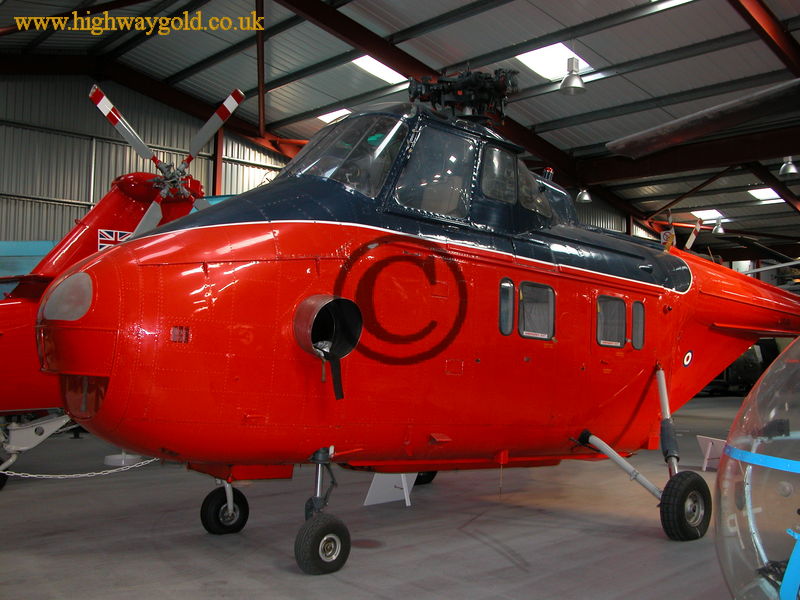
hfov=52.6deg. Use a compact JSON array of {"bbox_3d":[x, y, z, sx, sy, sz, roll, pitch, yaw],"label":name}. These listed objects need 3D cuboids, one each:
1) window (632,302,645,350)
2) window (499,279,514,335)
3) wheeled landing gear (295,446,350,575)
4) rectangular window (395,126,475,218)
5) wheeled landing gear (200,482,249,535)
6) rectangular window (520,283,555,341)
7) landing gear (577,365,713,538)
[{"bbox_3d":[2.369,0.257,8.077,0.220,0.484,0.050,7,-7,-42],"label":"window"},{"bbox_3d":[0.884,0.057,6.784,0.190,0.490,0.050,7,-7,-42],"label":"window"},{"bbox_3d":[-0.542,1.467,5.706,0.420,0.880,0.220,4,-4,-41],"label":"wheeled landing gear"},{"bbox_3d":[0.283,-1.048,6.466,0.920,0.710,0.070,7,-11,-42],"label":"rectangular window"},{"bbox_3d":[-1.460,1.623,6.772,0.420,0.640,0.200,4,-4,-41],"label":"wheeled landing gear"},{"bbox_3d":[1.185,0.099,7.043,0.490,0.508,0.050,7,-7,-42],"label":"rectangular window"},{"bbox_3d":[2.459,1.350,7.543,1.260,1.460,0.980,4,-4,-41],"label":"landing gear"}]

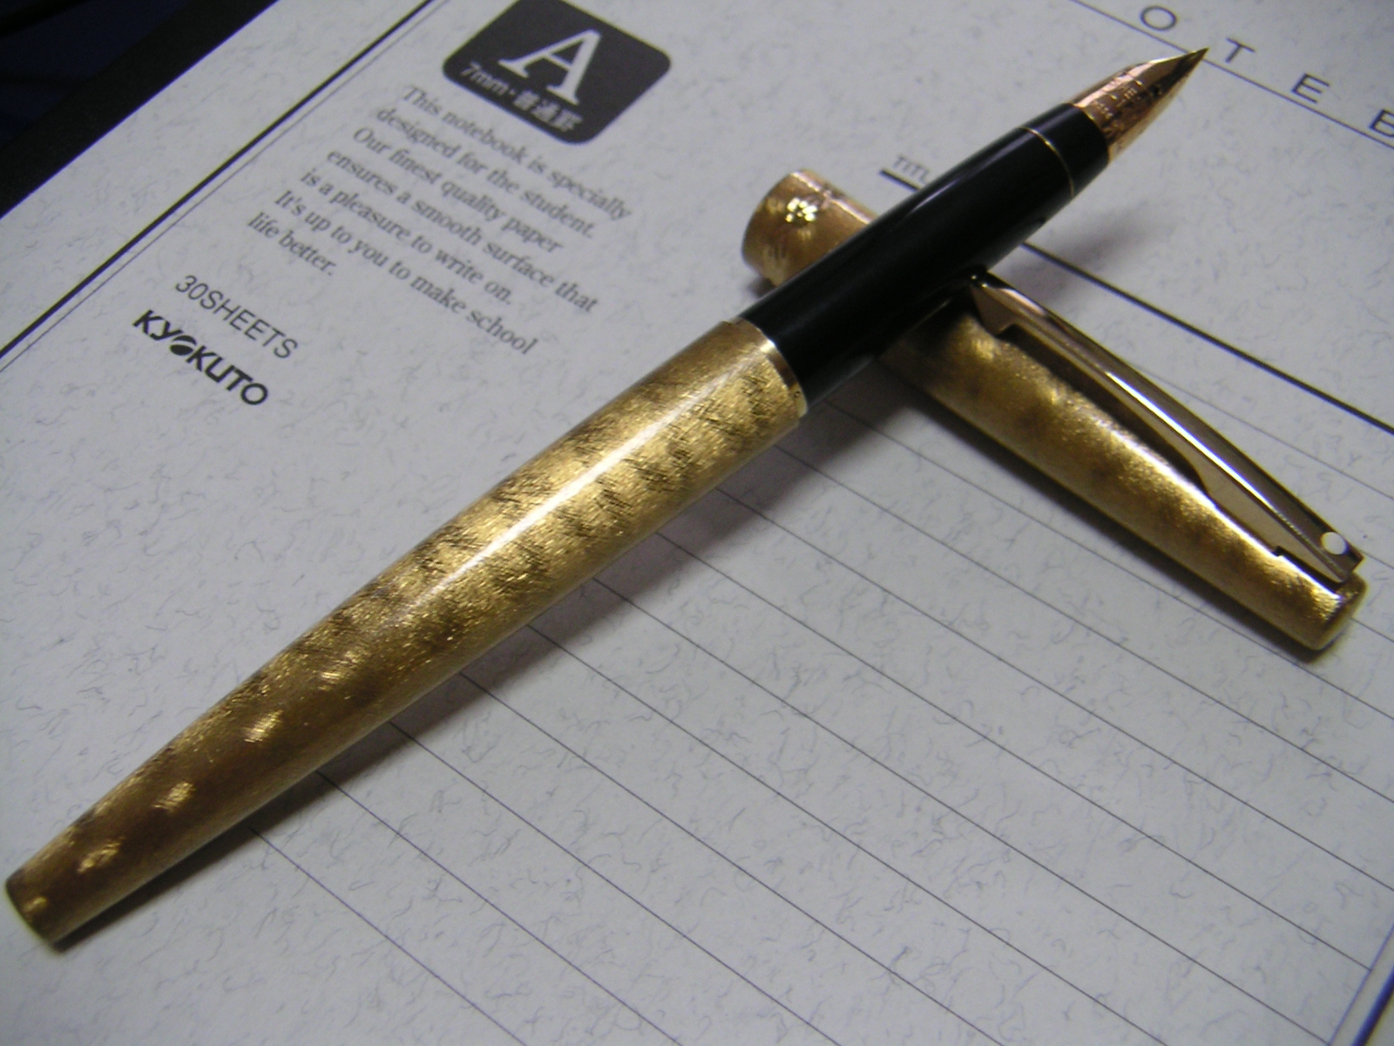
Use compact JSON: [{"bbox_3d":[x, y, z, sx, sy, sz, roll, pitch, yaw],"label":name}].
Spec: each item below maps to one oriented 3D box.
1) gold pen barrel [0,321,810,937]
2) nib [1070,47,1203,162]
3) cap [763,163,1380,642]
[{"bbox_3d":[-0.022,0.008,0.127,0.073,0.011,0.011,-37,93,-12],"label":"gold pen barrel"},{"bbox_3d":[0.041,-0.039,0.145,0.016,0.006,0.006,-37,93,-12],"label":"nib"},{"bbox_3d":[0.031,-0.011,0.143,0.062,0.014,0.011,39,51,20],"label":"cap"}]

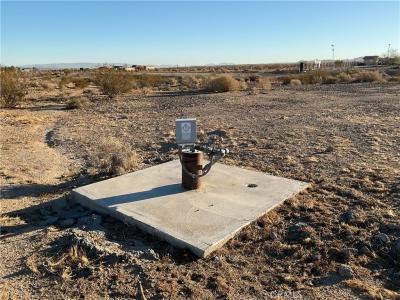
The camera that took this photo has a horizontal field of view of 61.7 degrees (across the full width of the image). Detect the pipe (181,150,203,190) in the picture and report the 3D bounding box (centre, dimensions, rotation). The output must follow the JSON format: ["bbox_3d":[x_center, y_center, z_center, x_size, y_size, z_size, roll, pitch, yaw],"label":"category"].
[{"bbox_3d":[-0.087,0.221,3.736,0.212,0.404,0.212,0,14,0],"label":"pipe"}]

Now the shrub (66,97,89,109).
[{"bbox_3d":[-4.252,-1.653,11.641,0.728,0.372,0.655,0,14,0],"label":"shrub"}]

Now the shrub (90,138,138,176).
[{"bbox_3d":[-1.159,0.081,4.561,0.636,0.472,0.573,0,14,0],"label":"shrub"}]

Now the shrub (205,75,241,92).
[{"bbox_3d":[1.254,-3.707,18.728,2.008,0.890,1.807,0,14,0],"label":"shrub"}]

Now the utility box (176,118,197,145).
[{"bbox_3d":[-0.142,-0.199,3.630,0.209,0.257,0.120,1,14,3],"label":"utility box"}]

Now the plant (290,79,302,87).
[{"bbox_3d":[6.835,-4.756,23.740,0.830,0.475,0.747,0,14,0],"label":"plant"}]

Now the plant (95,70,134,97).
[{"bbox_3d":[-4.148,-3.252,16.298,1.899,1.196,1.709,0,14,0],"label":"plant"}]

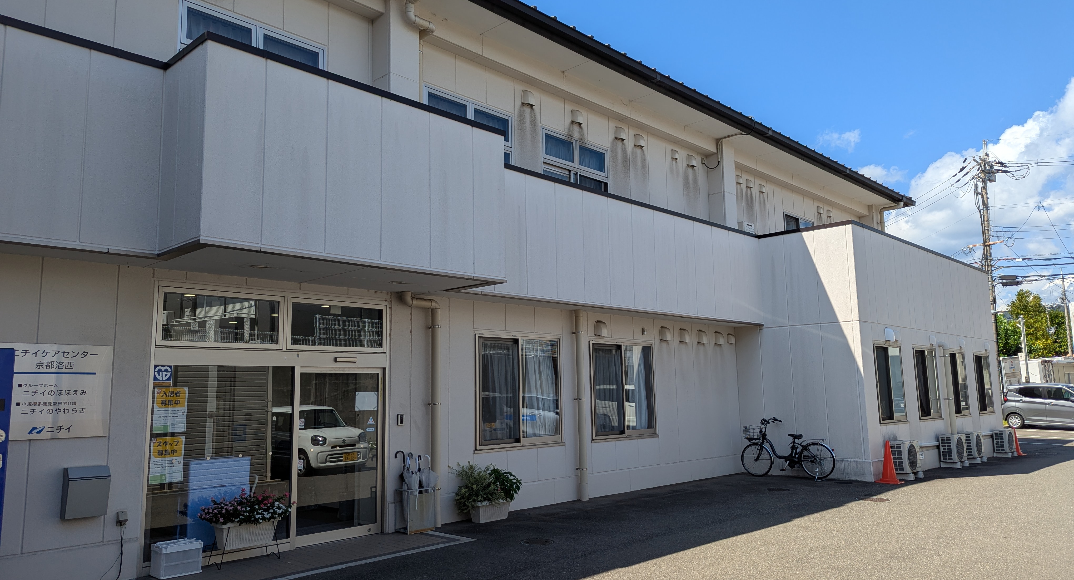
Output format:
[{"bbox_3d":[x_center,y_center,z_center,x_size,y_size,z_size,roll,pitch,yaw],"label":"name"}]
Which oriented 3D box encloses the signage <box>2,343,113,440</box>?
[{"bbox_3d":[-4.174,0.882,6.438,0.035,0.817,0.893,-8,-10,43],"label":"signage"}]

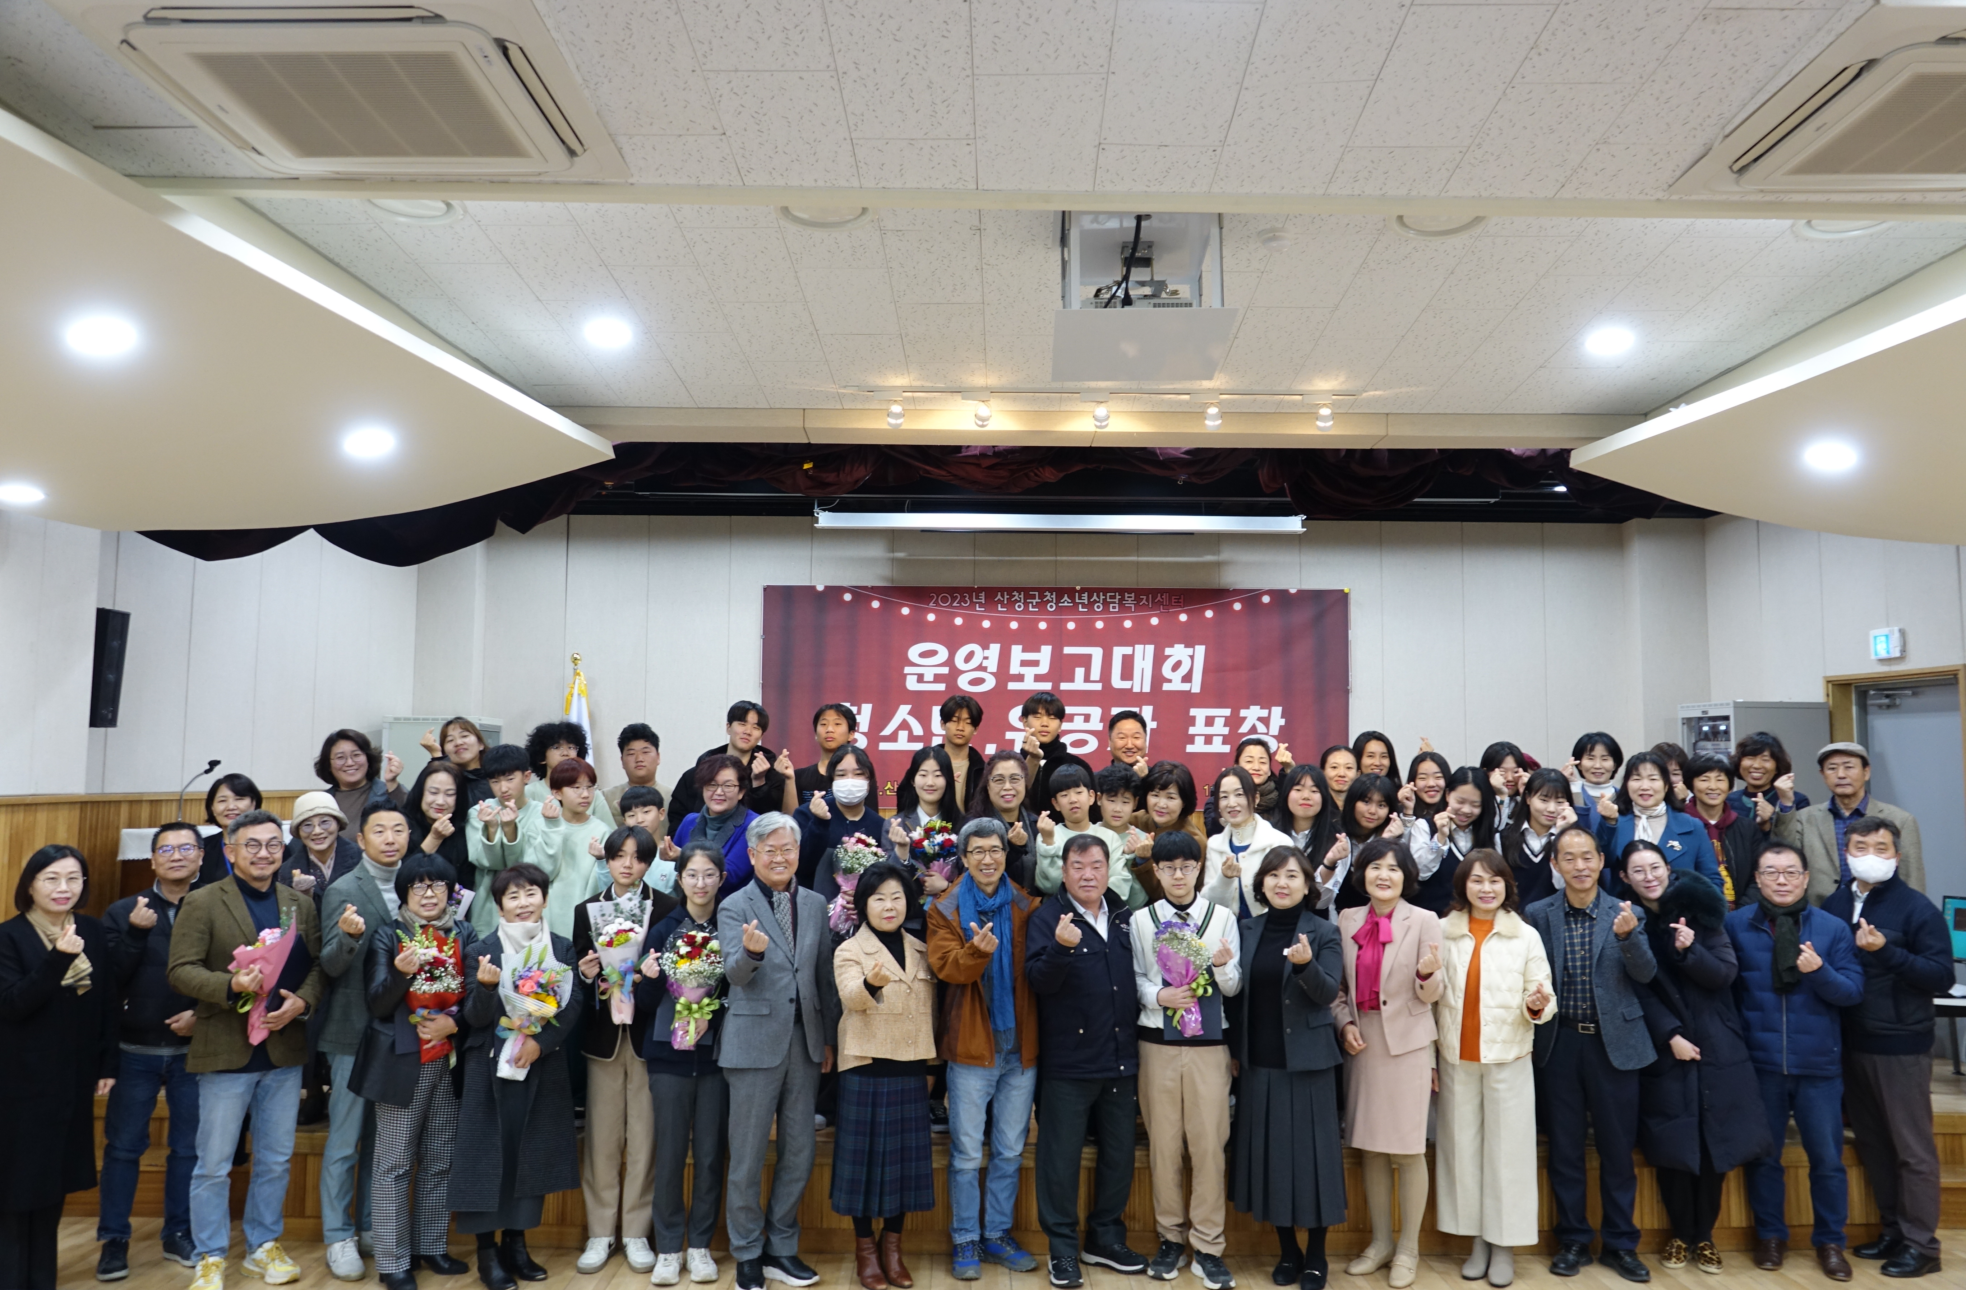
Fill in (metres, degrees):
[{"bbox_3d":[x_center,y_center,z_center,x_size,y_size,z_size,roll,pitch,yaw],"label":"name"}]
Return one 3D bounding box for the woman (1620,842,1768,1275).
[{"bbox_3d":[2.809,1.598,5.838,0.500,1.613,0.380,-2,-5,23],"label":"woman"}]

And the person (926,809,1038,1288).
[{"bbox_3d":[0.003,1.549,5.790,0.450,1.730,0.420,1,-5,-4],"label":"person"}]

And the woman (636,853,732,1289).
[{"bbox_3d":[-1.141,1.591,5.658,0.410,1.620,0.360,1,-5,-9],"label":"woman"}]

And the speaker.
[{"bbox_3d":[-3.758,0.099,6.345,0.110,0.510,0.120,3,-2,37],"label":"speaker"}]

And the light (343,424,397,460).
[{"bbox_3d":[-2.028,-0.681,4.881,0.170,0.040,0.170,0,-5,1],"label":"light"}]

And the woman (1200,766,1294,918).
[{"bbox_3d":[1.157,1.294,6.440,0.450,1.550,0.330,-1,-6,13],"label":"woman"}]

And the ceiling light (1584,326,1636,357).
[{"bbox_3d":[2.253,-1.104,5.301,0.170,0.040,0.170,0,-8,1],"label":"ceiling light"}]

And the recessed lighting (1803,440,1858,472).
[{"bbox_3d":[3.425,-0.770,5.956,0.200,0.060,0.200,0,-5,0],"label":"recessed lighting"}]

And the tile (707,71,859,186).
[{"bbox_3d":[-0.474,-1.249,3.588,0.300,0.018,0.580,1,-9,1],"label":"tile"}]

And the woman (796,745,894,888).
[{"bbox_3d":[-0.603,1.225,6.260,0.440,1.600,0.360,1,-5,-6],"label":"woman"}]

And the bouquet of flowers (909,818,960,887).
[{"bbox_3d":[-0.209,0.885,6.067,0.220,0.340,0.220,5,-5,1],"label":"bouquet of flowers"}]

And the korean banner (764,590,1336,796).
[{"bbox_3d":[0.543,0.394,10.912,4.357,1.637,0.030,0,-5,0],"label":"korean banner"}]

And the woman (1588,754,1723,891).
[{"bbox_3d":[2.939,1.255,6.423,0.470,1.556,0.330,-2,-5,23],"label":"woman"}]

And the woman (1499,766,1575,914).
[{"bbox_3d":[2.350,1.286,6.258,0.460,1.530,0.380,-1,-6,12],"label":"woman"}]

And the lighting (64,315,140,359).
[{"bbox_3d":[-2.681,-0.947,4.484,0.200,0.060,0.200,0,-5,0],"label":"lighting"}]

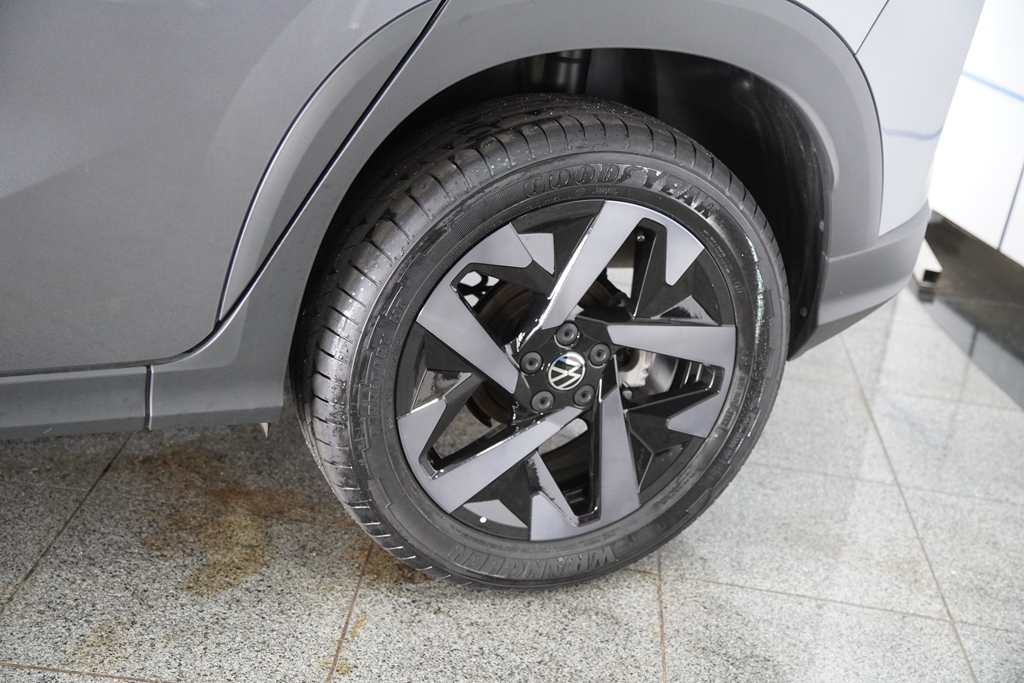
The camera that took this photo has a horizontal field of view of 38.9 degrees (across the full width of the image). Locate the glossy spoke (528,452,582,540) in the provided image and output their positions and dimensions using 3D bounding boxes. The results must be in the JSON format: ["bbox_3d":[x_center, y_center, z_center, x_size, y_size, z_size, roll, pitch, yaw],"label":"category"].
[{"bbox_3d":[0.050,0.207,1.917,0.073,0.149,0.042,-19,28,-15],"label":"glossy spoke"}]

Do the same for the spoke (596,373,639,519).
[{"bbox_3d":[0.141,0.141,1.925,0.067,0.212,0.038,-8,25,-20],"label":"spoke"}]

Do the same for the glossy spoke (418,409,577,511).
[{"bbox_3d":[-0.011,0.143,1.863,0.226,0.087,0.040,-28,30,-10],"label":"glossy spoke"}]

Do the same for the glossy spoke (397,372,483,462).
[{"bbox_3d":[-0.093,0.092,1.809,0.082,0.131,0.045,20,13,-29],"label":"glossy spoke"}]

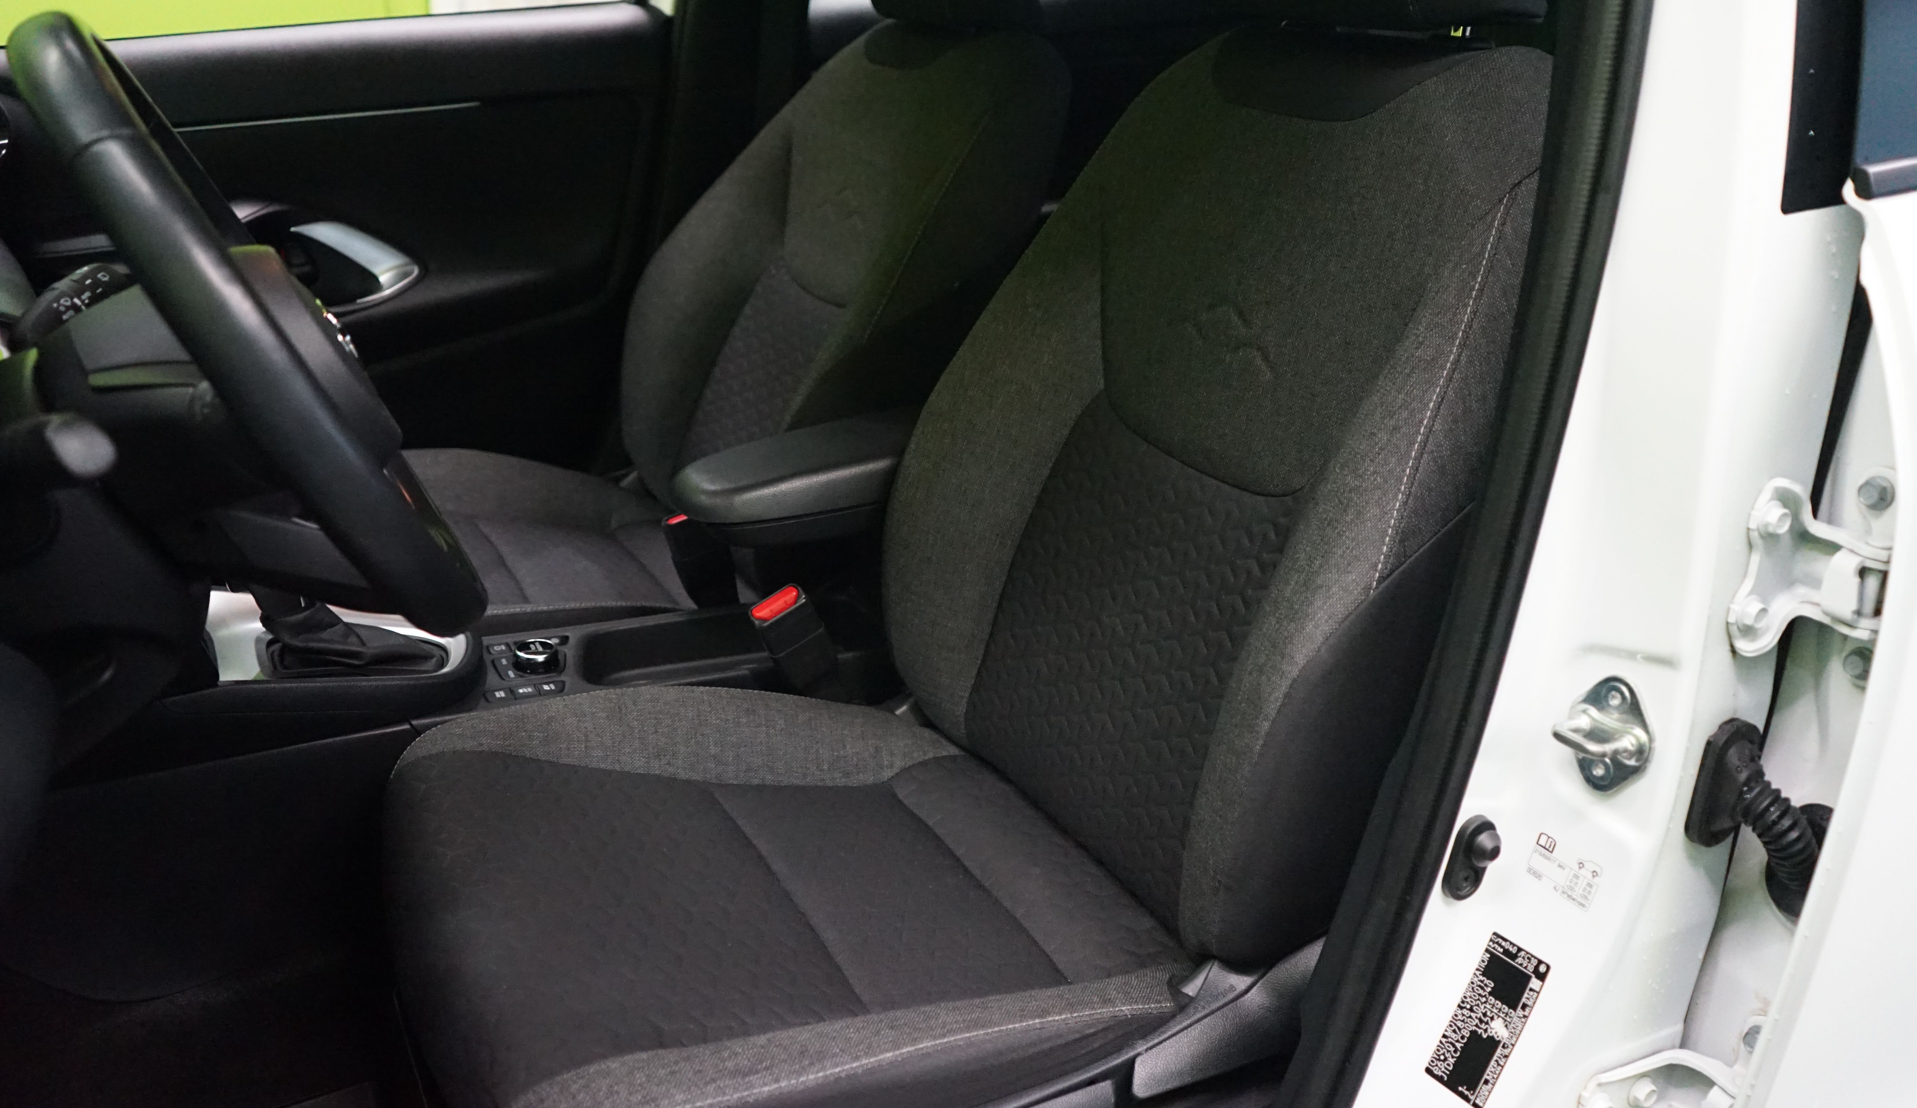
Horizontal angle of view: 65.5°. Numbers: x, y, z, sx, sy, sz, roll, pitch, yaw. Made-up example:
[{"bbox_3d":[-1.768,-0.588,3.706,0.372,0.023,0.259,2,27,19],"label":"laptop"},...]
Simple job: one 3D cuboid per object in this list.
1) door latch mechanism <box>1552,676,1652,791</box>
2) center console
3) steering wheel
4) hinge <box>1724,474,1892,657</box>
[{"bbox_3d":[0.354,0.098,0.815,0.032,0.066,0.053,-11,24,-24],"label":"door latch mechanism"},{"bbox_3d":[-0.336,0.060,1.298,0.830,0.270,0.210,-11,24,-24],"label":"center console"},{"bbox_3d":[-0.371,-0.107,0.787,0.100,0.370,0.370,-34,32,-12],"label":"steering wheel"},{"bbox_3d":[0.439,0.008,0.764,0.062,0.095,0.060,-11,24,-24],"label":"hinge"}]

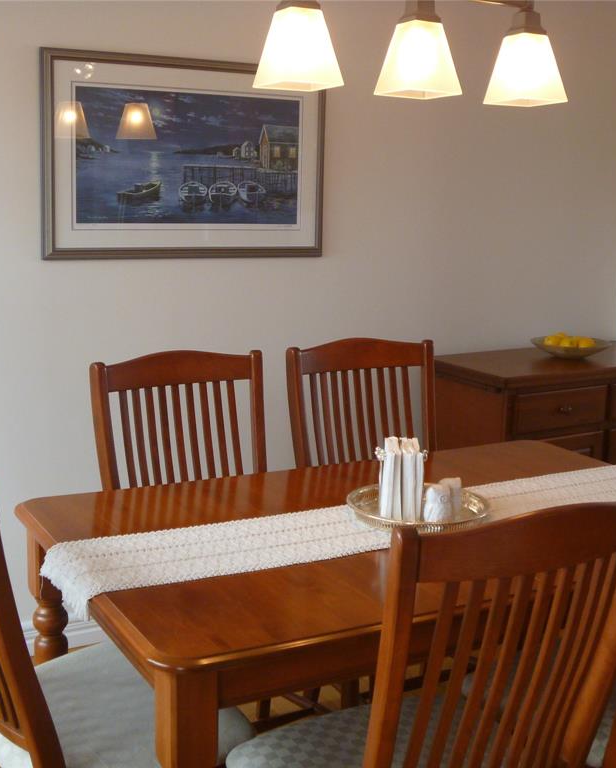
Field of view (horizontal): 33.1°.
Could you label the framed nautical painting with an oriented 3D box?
[{"bbox_3d":[-0.355,-0.699,3.225,0.940,0.608,0.030,-5,11,-28],"label":"framed nautical painting"}]

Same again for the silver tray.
[{"bbox_3d":[0.230,0.264,2.188,0.305,0.032,0.305,0,10,0],"label":"silver tray"}]

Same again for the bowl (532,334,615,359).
[{"bbox_3d":[0.967,-0.141,3.807,0.300,0.080,0.300,0,10,0],"label":"bowl"}]

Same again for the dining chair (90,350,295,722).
[{"bbox_3d":[-0.219,0.454,2.578,0.490,1.020,0.560,-5,11,-28],"label":"dining chair"}]

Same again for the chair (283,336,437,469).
[{"bbox_3d":[0.281,0.412,2.845,0.490,1.020,0.560,-5,11,-28],"label":"chair"}]

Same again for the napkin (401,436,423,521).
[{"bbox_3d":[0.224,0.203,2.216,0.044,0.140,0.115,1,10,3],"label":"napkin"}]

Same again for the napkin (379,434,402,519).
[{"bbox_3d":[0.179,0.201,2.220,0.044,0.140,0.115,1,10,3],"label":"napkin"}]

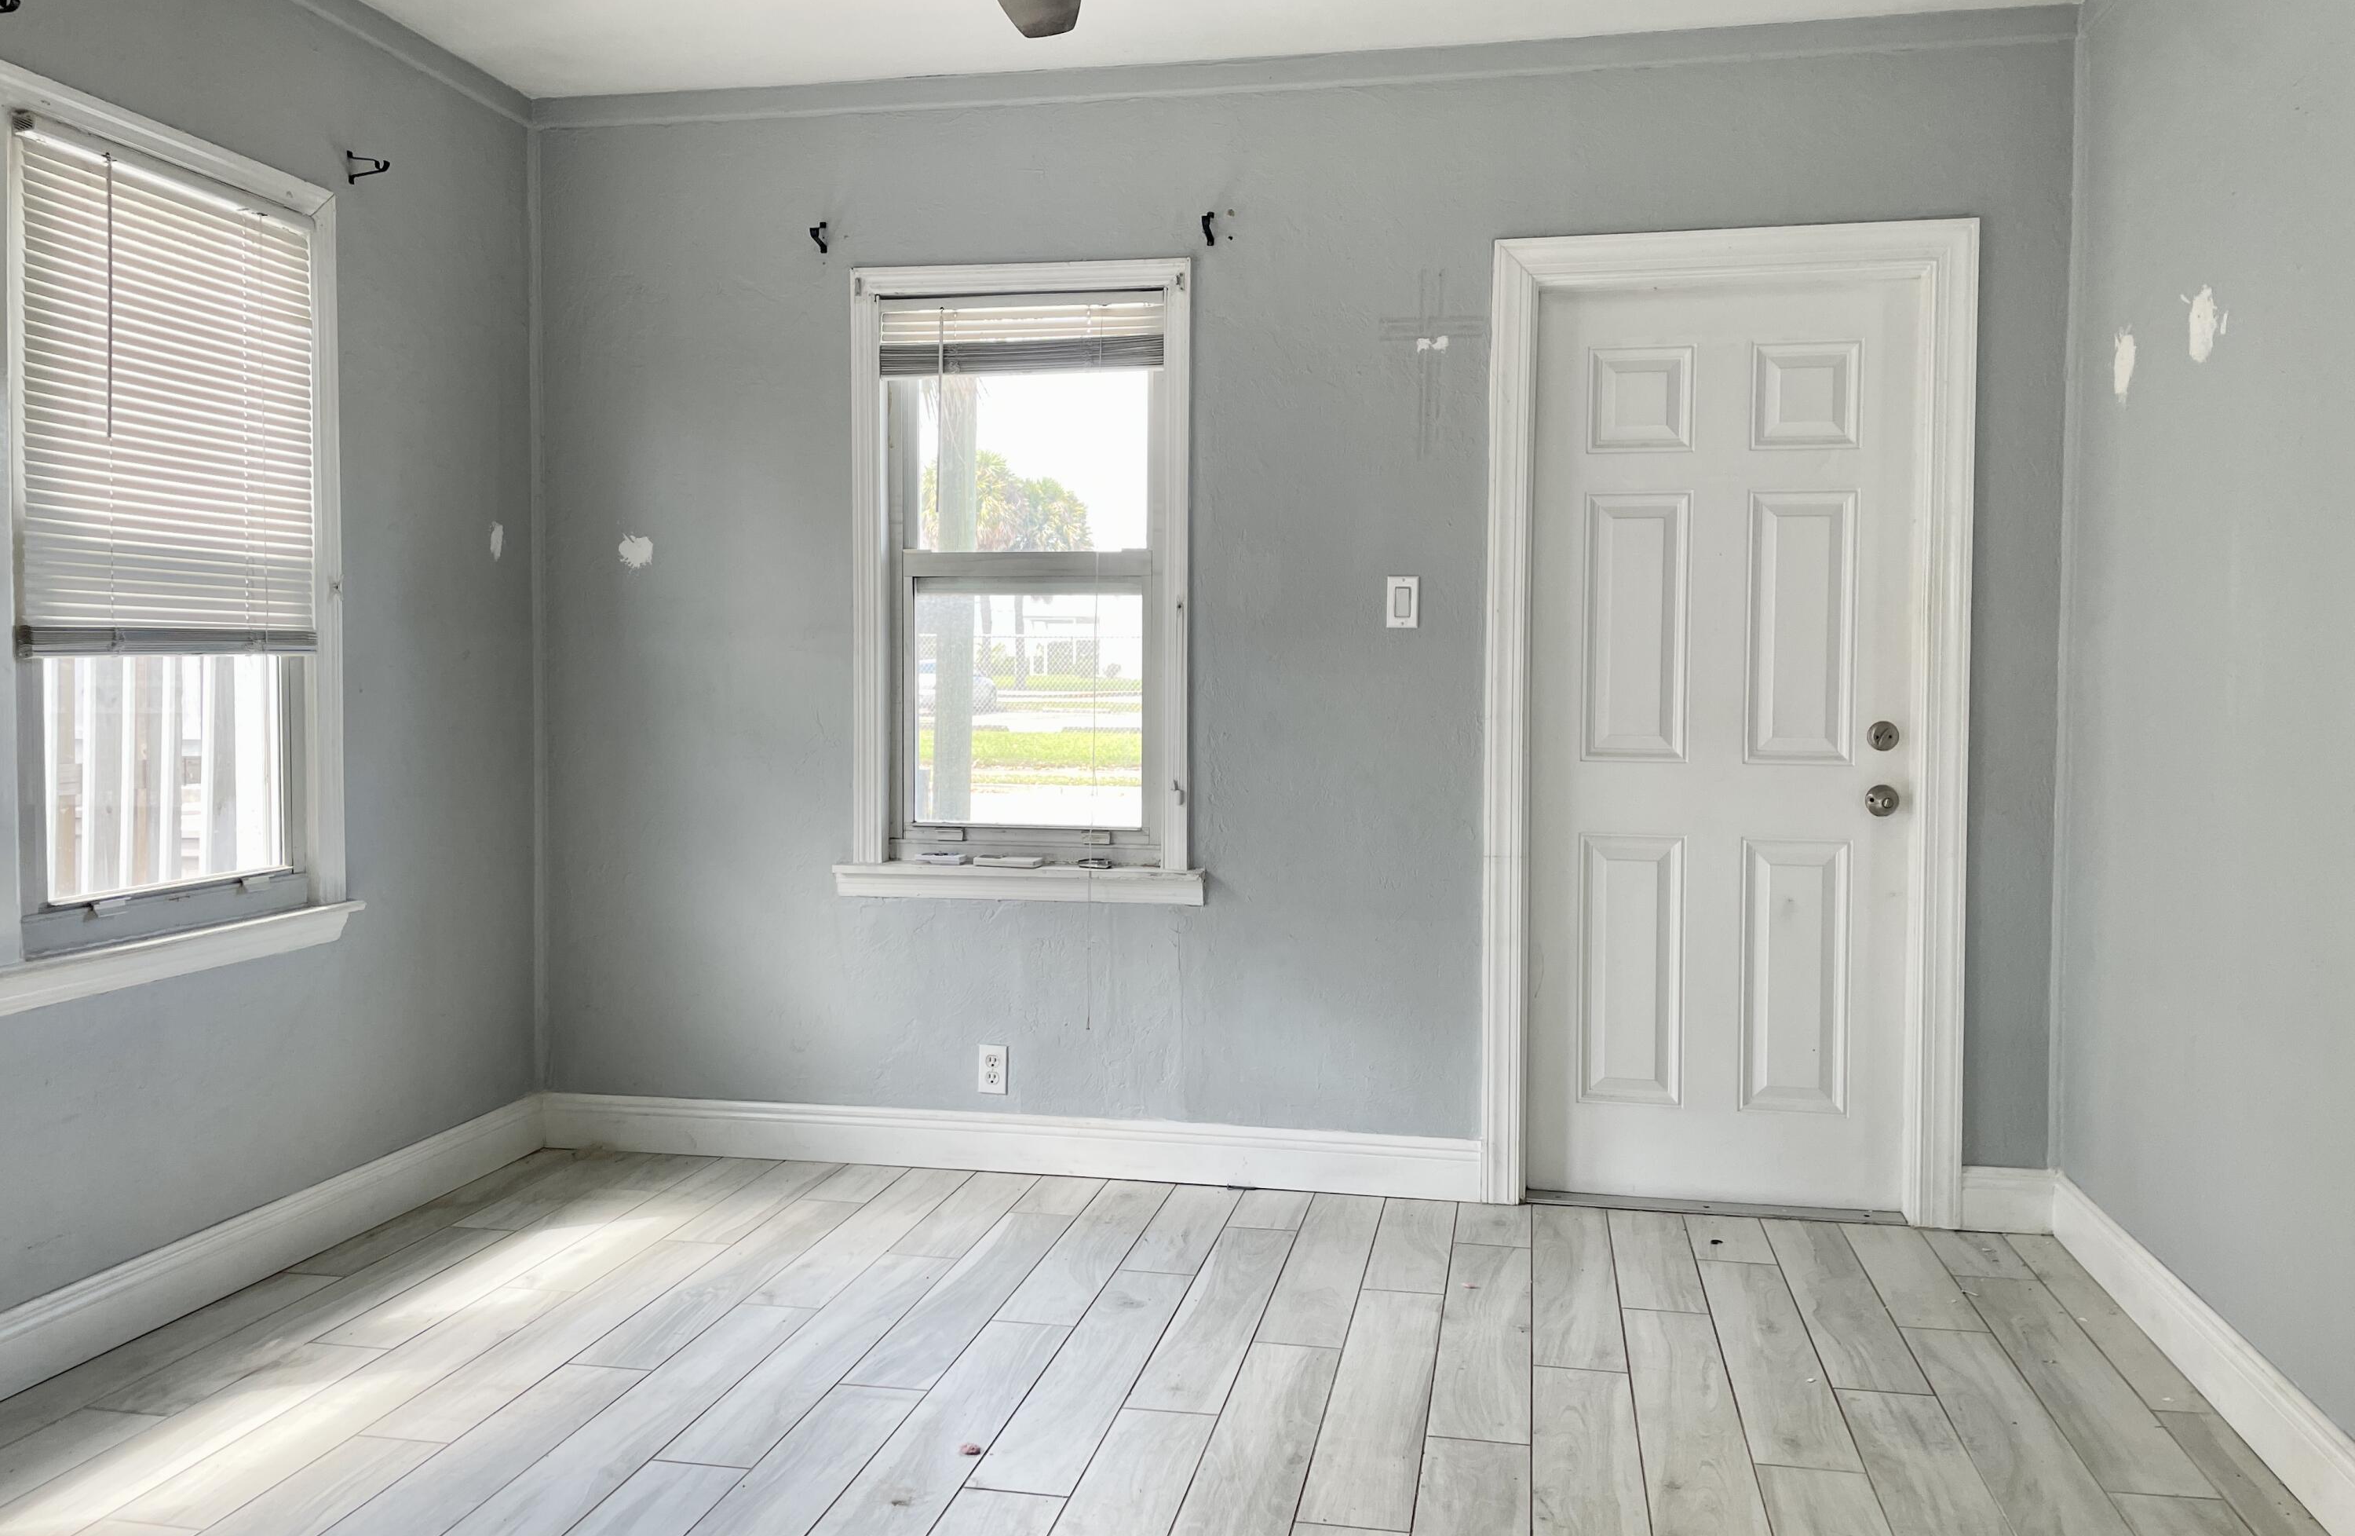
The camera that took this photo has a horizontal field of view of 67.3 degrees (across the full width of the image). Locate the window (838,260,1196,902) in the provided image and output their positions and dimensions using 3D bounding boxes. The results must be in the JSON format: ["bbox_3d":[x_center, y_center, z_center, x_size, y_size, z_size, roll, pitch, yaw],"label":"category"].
[{"bbox_3d":[-0.365,-0.415,4.016,0.870,1.437,0.090,1,3,11],"label":"window"}]

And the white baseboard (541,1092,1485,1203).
[{"bbox_3d":[-0.438,0.870,4.089,2.247,0.136,0.020,1,3,11],"label":"white baseboard"}]

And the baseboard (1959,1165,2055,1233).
[{"bbox_3d":[1.715,0.893,3.658,0.177,0.137,0.020,1,3,11],"label":"baseboard"}]

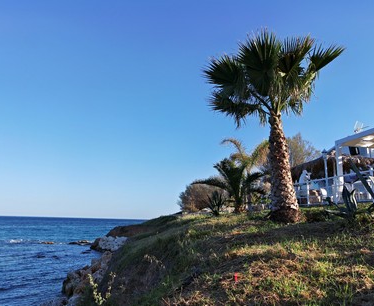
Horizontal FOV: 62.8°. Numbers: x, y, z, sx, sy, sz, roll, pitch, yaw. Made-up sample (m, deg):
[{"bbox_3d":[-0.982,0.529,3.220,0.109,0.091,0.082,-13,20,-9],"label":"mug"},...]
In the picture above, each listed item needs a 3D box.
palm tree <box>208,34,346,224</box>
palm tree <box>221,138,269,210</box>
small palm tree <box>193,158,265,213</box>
[{"bbox_3d":[2.441,-0.897,8.477,3.900,5.350,3.700,1,-12,0],"label":"palm tree"},{"bbox_3d":[2.759,0.958,14.150,2.400,3.250,2.400,1,-12,0],"label":"palm tree"},{"bbox_3d":[1.625,1.206,11.510,2.650,1.950,2.500,1,-12,0],"label":"small palm tree"}]

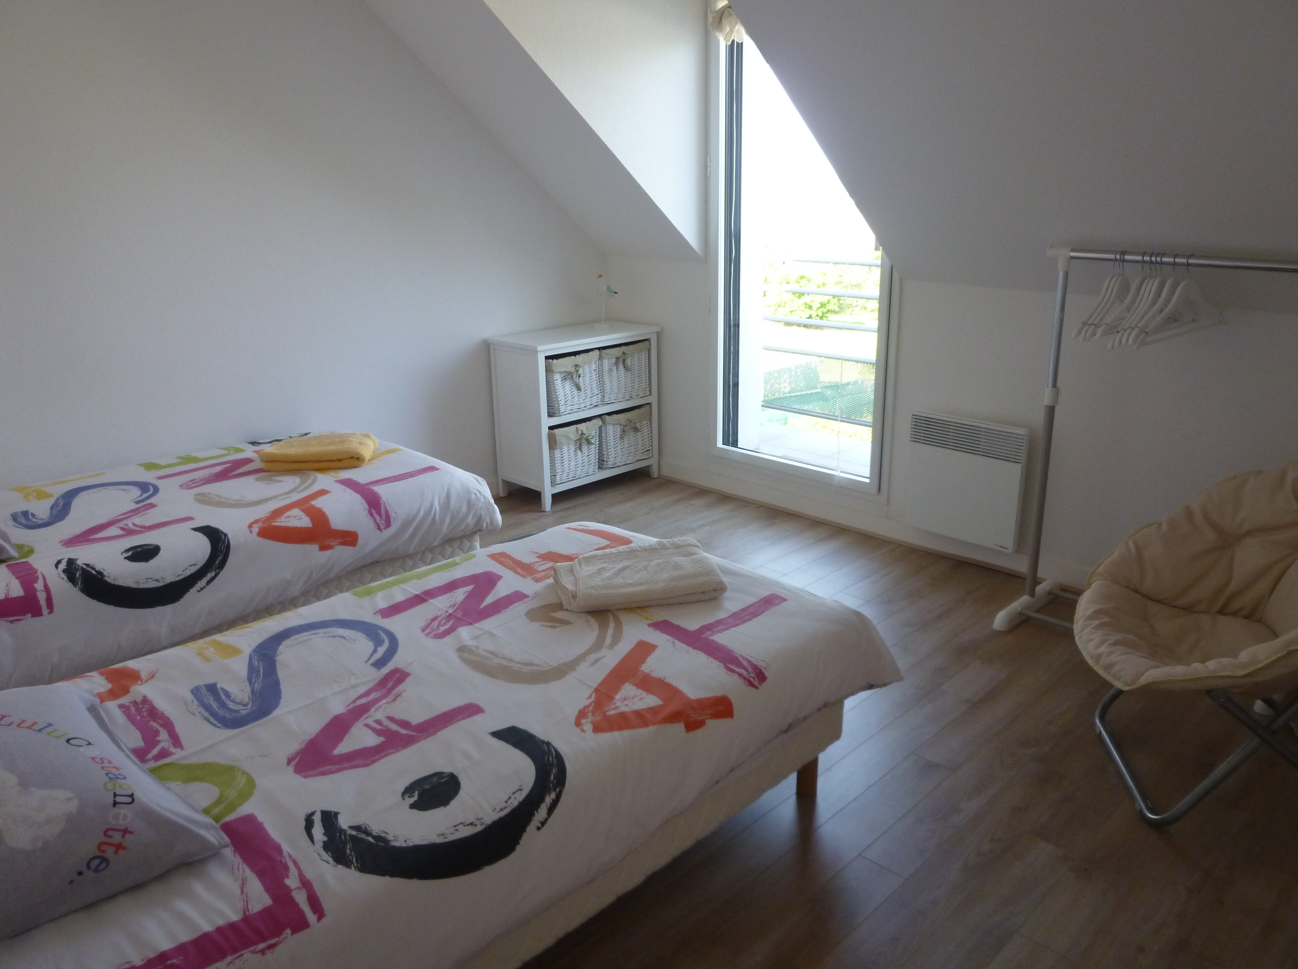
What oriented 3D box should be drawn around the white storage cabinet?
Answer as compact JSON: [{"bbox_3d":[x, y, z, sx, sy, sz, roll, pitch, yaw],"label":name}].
[{"bbox_3d":[-0.323,-0.338,4.372,0.358,0.737,0.736,16,24,42],"label":"white storage cabinet"}]

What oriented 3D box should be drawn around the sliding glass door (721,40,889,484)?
[{"bbox_3d":[0.613,-0.978,3.740,0.877,1.960,0.081,16,24,42],"label":"sliding glass door"}]

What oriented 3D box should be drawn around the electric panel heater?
[{"bbox_3d":[1.151,-0.015,3.402,0.428,0.439,0.074,16,24,42],"label":"electric panel heater"}]

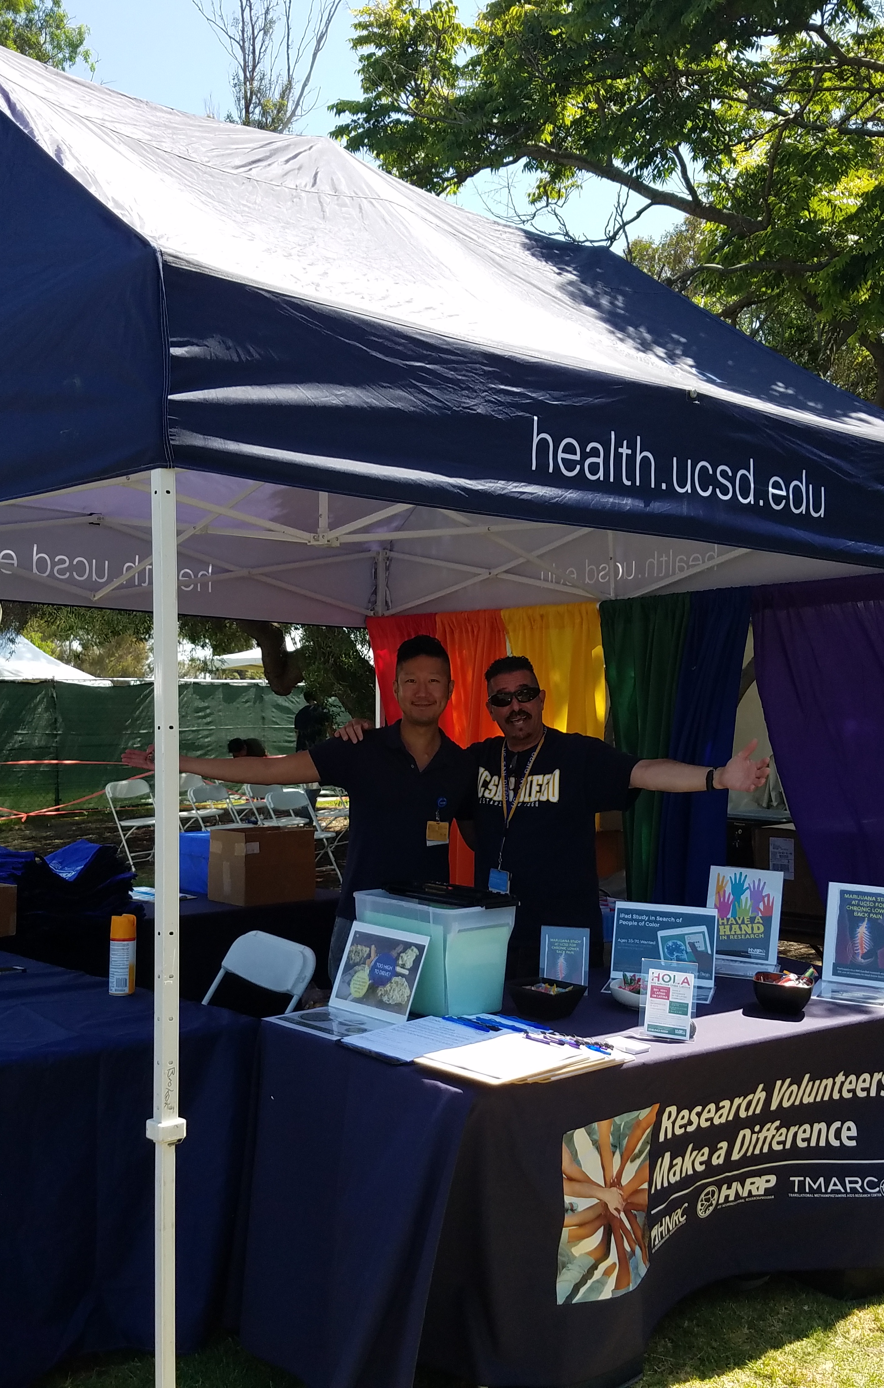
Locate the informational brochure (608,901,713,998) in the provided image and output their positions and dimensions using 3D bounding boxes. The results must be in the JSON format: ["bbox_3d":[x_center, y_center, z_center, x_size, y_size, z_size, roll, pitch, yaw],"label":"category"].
[{"bbox_3d":[0.592,0.689,3.747,0.280,0.210,0.170,0,-1,17],"label":"informational brochure"}]

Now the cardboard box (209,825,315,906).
[{"bbox_3d":[-0.693,0.666,5.402,0.326,0.270,0.250,1,-1,-40],"label":"cardboard box"}]

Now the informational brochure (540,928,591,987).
[{"bbox_3d":[0.311,0.679,3.549,0.128,0.172,0.060,0,-1,19],"label":"informational brochure"}]

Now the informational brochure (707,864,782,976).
[{"bbox_3d":[0.847,0.634,3.890,0.218,0.262,0.150,0,-1,27],"label":"informational brochure"}]

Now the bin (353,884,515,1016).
[{"bbox_3d":[-0.013,0.637,3.490,0.240,0.272,0.365,1,-1,-43],"label":"bin"}]

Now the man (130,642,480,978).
[{"bbox_3d":[-0.374,0.669,3.939,1.070,1.690,0.400,0,-1,0],"label":"man"}]

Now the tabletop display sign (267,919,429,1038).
[{"bbox_3d":[-0.232,0.691,3.388,0.295,0.203,0.279,1,-1,-45],"label":"tabletop display sign"}]

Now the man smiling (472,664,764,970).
[{"bbox_3d":[0.406,0.705,4.009,1.080,1.640,0.420,0,-1,12],"label":"man smiling"}]

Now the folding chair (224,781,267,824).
[{"bbox_3d":[-2.006,1.261,14.486,0.480,0.790,0.450,0,-1,40],"label":"folding chair"}]

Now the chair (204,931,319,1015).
[{"bbox_3d":[-0.696,1.151,4.306,0.480,0.790,0.450,1,-1,-39],"label":"chair"}]

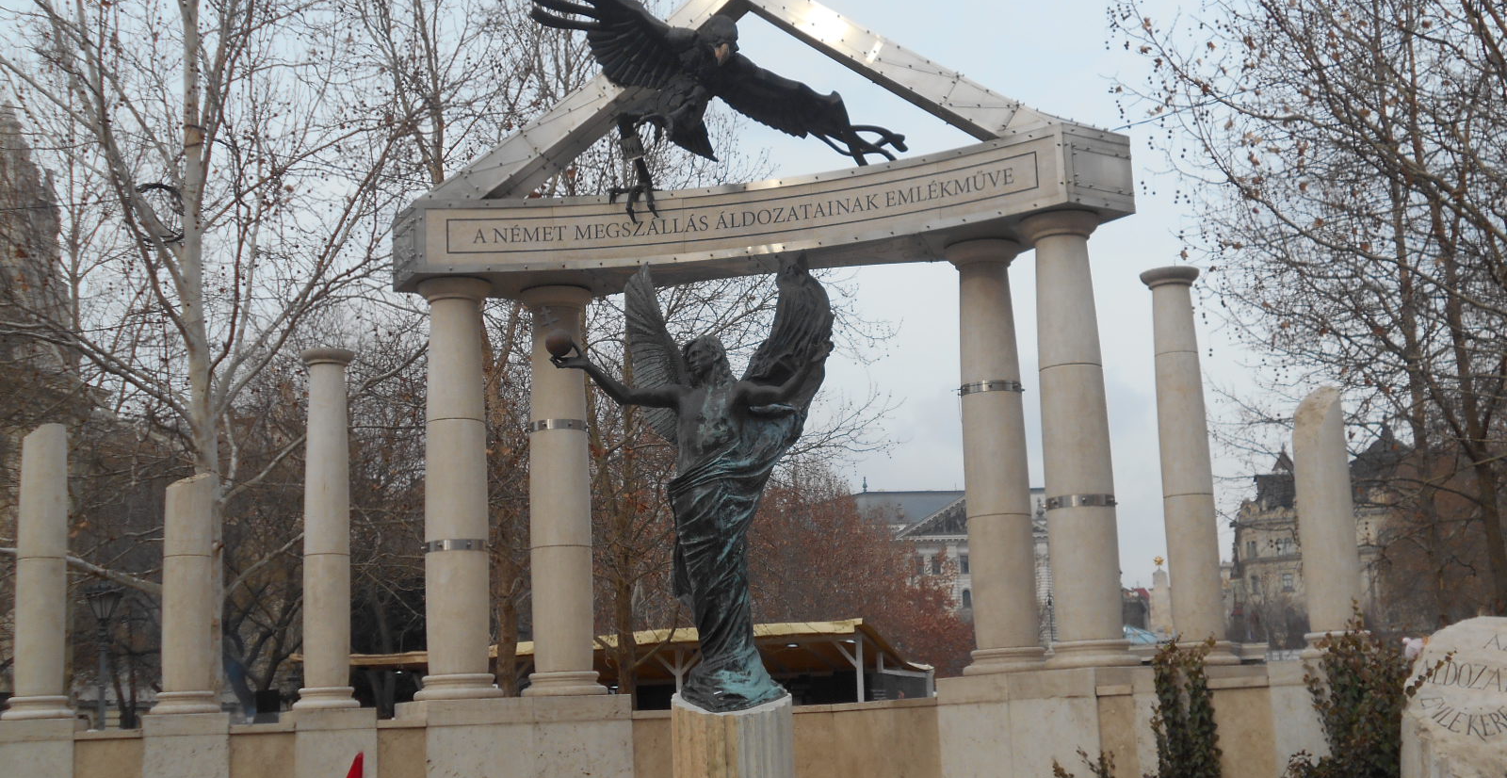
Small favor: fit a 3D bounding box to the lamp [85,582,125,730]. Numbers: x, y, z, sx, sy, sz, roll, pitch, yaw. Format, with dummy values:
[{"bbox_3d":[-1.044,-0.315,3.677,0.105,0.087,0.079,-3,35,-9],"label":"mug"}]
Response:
[{"bbox_3d":[-8.551,4.613,25.148,0.520,4.140,0.520,-2,-11,0],"label":"lamp"}]

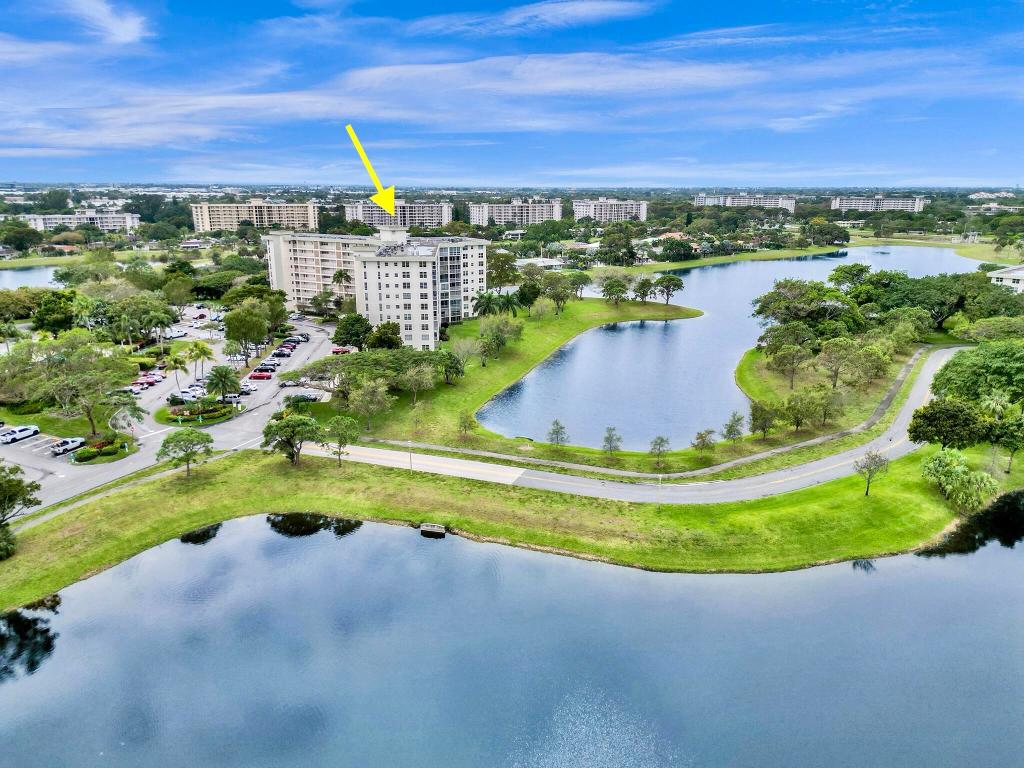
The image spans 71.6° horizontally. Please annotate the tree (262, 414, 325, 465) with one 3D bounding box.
[{"bbox_3d":[-32.820,8.690,107.020,9.000,7.400,8.600,0,16,0],"label":"tree"}]

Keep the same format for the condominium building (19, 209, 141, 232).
[{"bbox_3d":[-309.910,-112.660,507.020,74.000,22.000,20.000,1,16,1],"label":"condominium building"}]

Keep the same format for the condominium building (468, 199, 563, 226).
[{"bbox_3d":[2.400,-158.350,664.340,85.000,27.000,30.000,-7,17,-25],"label":"condominium building"}]

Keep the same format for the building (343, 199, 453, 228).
[{"bbox_3d":[-101.830,-154.710,654.800,96.000,29.500,22.000,-9,18,-30],"label":"building"}]

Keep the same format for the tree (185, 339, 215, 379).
[{"bbox_3d":[-58.970,-1.840,134.780,5.600,12.200,5.200,0,16,0],"label":"tree"}]

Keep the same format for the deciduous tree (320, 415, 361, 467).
[{"bbox_3d":[-25.560,8.720,106.270,5.400,7.800,5.400,0,16,0],"label":"deciduous tree"}]

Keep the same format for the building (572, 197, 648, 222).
[{"bbox_3d":[107.800,-185.310,767.620,99.000,29.500,22.000,-14,21,-42],"label":"building"}]

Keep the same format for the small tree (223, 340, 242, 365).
[{"bbox_3d":[-66.600,-7.400,168.200,4.700,6.700,4.700,0,16,0],"label":"small tree"}]

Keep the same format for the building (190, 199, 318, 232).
[{"bbox_3d":[-214.050,-140.000,600.370,97.000,29.500,22.000,-10,19,-34],"label":"building"}]

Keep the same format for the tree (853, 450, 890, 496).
[{"bbox_3d":[50.820,12.610,100.660,5.230,6.940,5.230,9,18,27],"label":"tree"}]

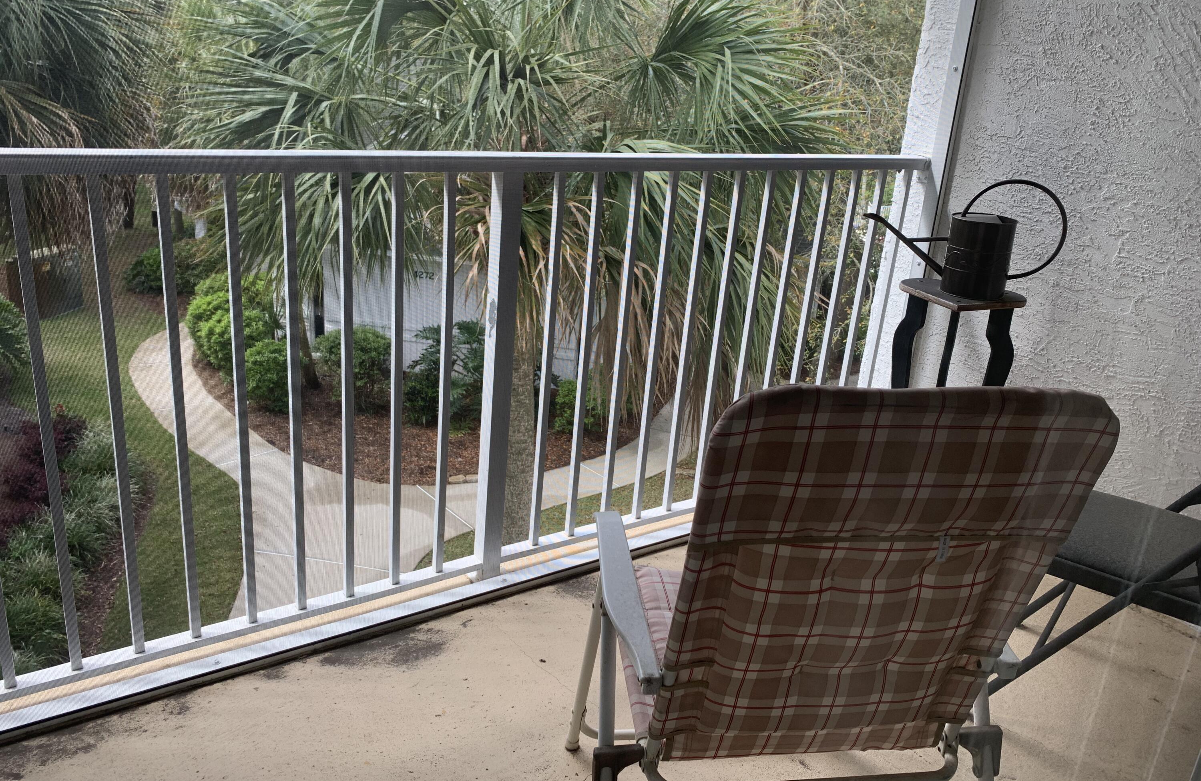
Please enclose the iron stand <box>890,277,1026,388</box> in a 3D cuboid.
[{"bbox_3d":[0.942,0.092,2.580,0.336,0.786,0.315,-5,22,-25],"label":"iron stand"}]

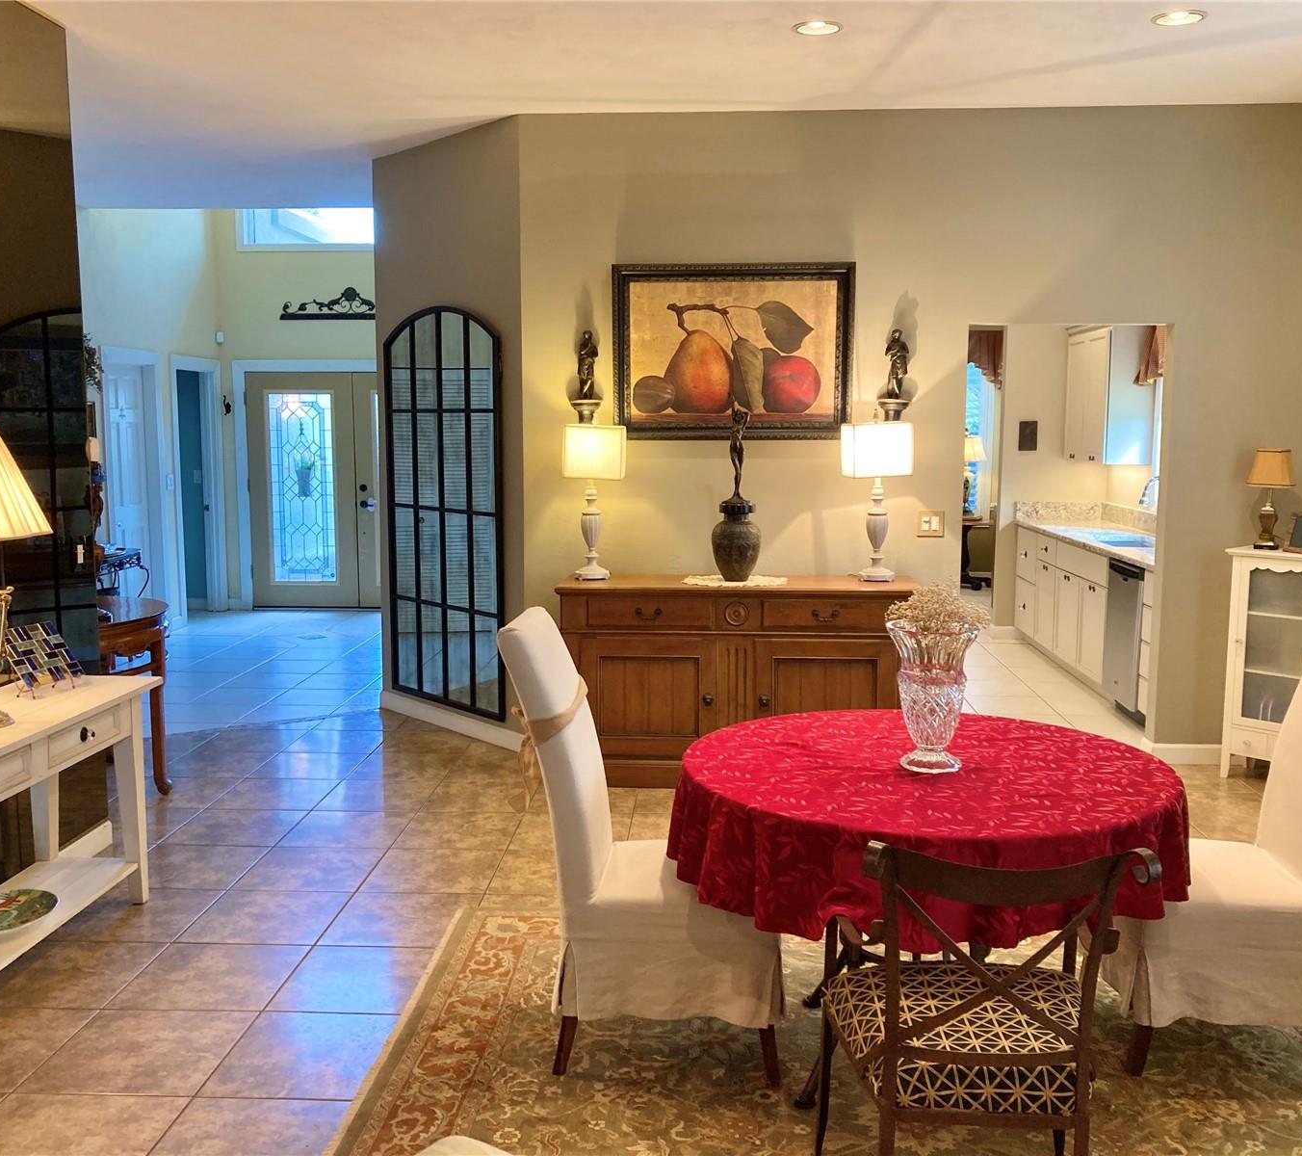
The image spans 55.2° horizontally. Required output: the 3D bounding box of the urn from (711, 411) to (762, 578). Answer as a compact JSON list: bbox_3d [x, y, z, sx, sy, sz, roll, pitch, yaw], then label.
[{"bbox_3d":[0.389,-0.381,5.673,0.237,0.787,0.237,0,7,3],"label":"urn"}]

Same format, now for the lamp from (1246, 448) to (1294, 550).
[{"bbox_3d":[2.803,-0.358,5.650,0.190,0.455,0.190,6,9,43],"label":"lamp"}]

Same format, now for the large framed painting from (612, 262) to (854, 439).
[{"bbox_3d":[0.382,-1.060,5.834,1.114,0.808,0.054,0,7,3],"label":"large framed painting"}]

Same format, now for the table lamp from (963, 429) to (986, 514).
[{"bbox_3d":[3.121,-1.037,12.327,0.394,0.837,0.394,0,7,3],"label":"table lamp"}]

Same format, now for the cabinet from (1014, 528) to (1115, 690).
[{"bbox_3d":[2.978,0.181,8.249,0.600,0.869,2.228,0,7,3],"label":"cabinet"}]

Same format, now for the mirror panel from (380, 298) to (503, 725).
[{"bbox_3d":[-1.093,-0.354,6.529,0.035,2.075,1.045,-6,9,-41],"label":"mirror panel"}]

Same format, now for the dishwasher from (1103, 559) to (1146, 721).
[{"bbox_3d":[2.877,0.355,6.836,0.600,0.860,0.599,0,7,3],"label":"dishwasher"}]

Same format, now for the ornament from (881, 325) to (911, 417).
[{"bbox_3d":[1.133,-0.932,5.779,0.145,0.447,0.130,0,7,3],"label":"ornament"}]

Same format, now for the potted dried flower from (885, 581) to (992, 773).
[{"bbox_3d":[0.708,0.242,3.091,0.261,0.455,0.243,0,7,3],"label":"potted dried flower"}]

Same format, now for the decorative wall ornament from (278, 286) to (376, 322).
[{"bbox_3d":[-2.598,-2.361,10.713,1.251,0.283,0.041,0,7,3],"label":"decorative wall ornament"}]

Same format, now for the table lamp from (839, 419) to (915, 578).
[{"bbox_3d":[1.038,-0.368,5.721,0.290,0.748,0.250,-1,7,-4],"label":"table lamp"}]

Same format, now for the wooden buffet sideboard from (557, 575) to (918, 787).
[{"bbox_3d":[0.384,0.467,5.716,1.575,0.900,0.526,0,7,3],"label":"wooden buffet sideboard"}]

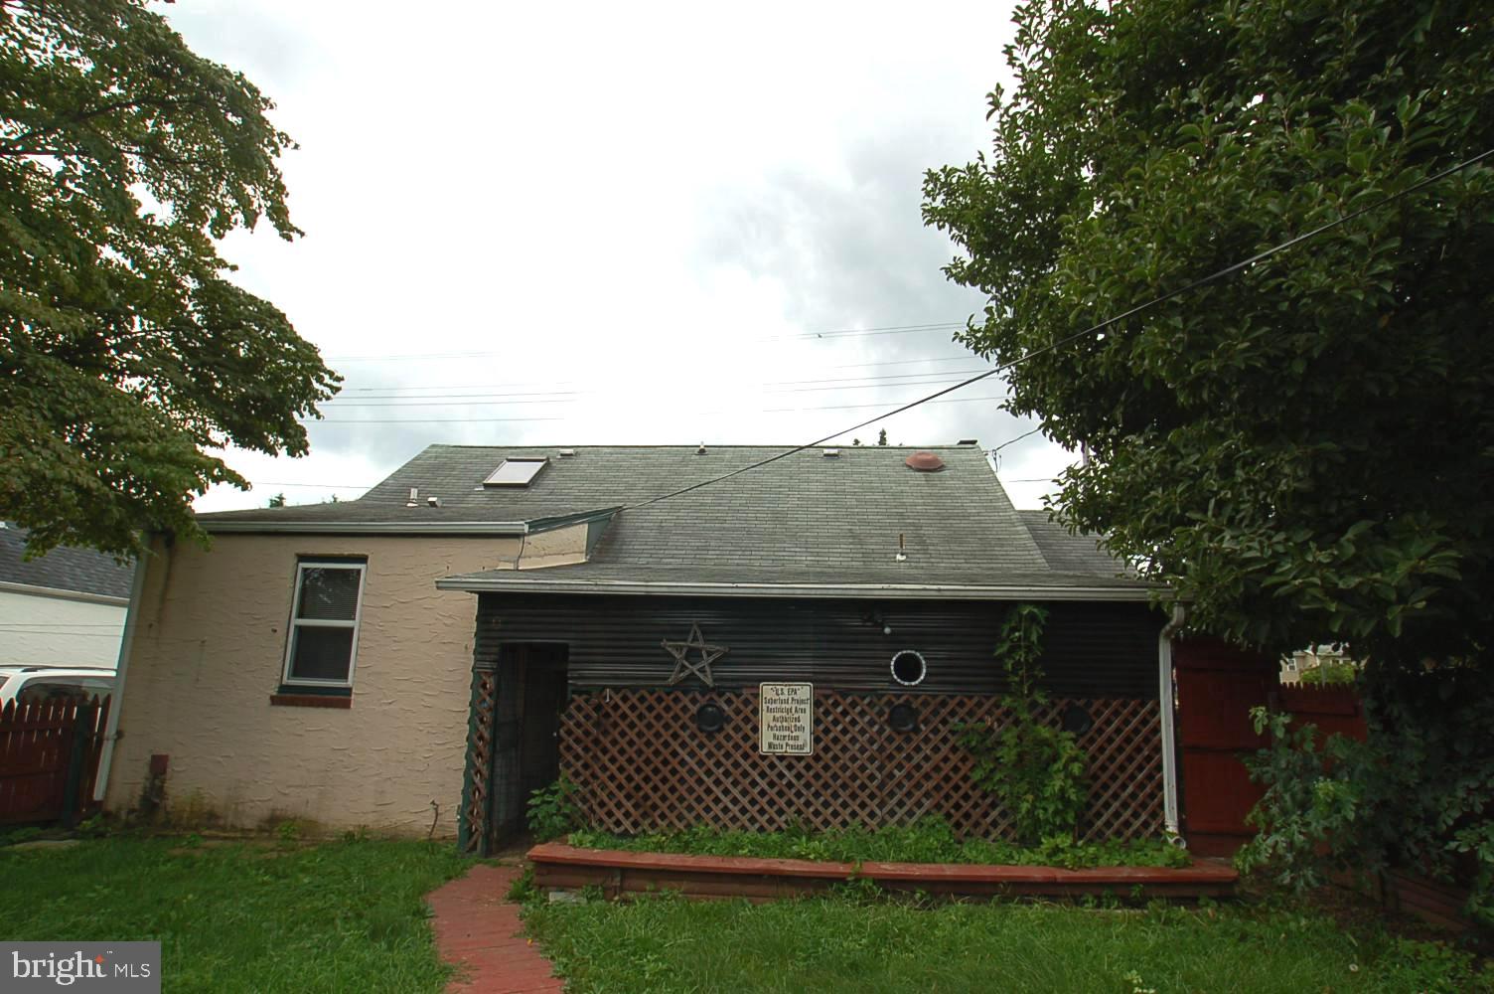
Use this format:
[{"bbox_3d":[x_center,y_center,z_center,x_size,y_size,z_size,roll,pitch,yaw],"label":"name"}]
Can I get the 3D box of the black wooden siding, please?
[{"bbox_3d":[0.594,1.323,7.116,6.150,0.860,0.100,1,-12,2],"label":"black wooden siding"}]

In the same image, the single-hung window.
[{"bbox_3d":[-4.462,1.351,8.375,0.740,1.275,0.100,1,-12,2],"label":"single-hung window"}]

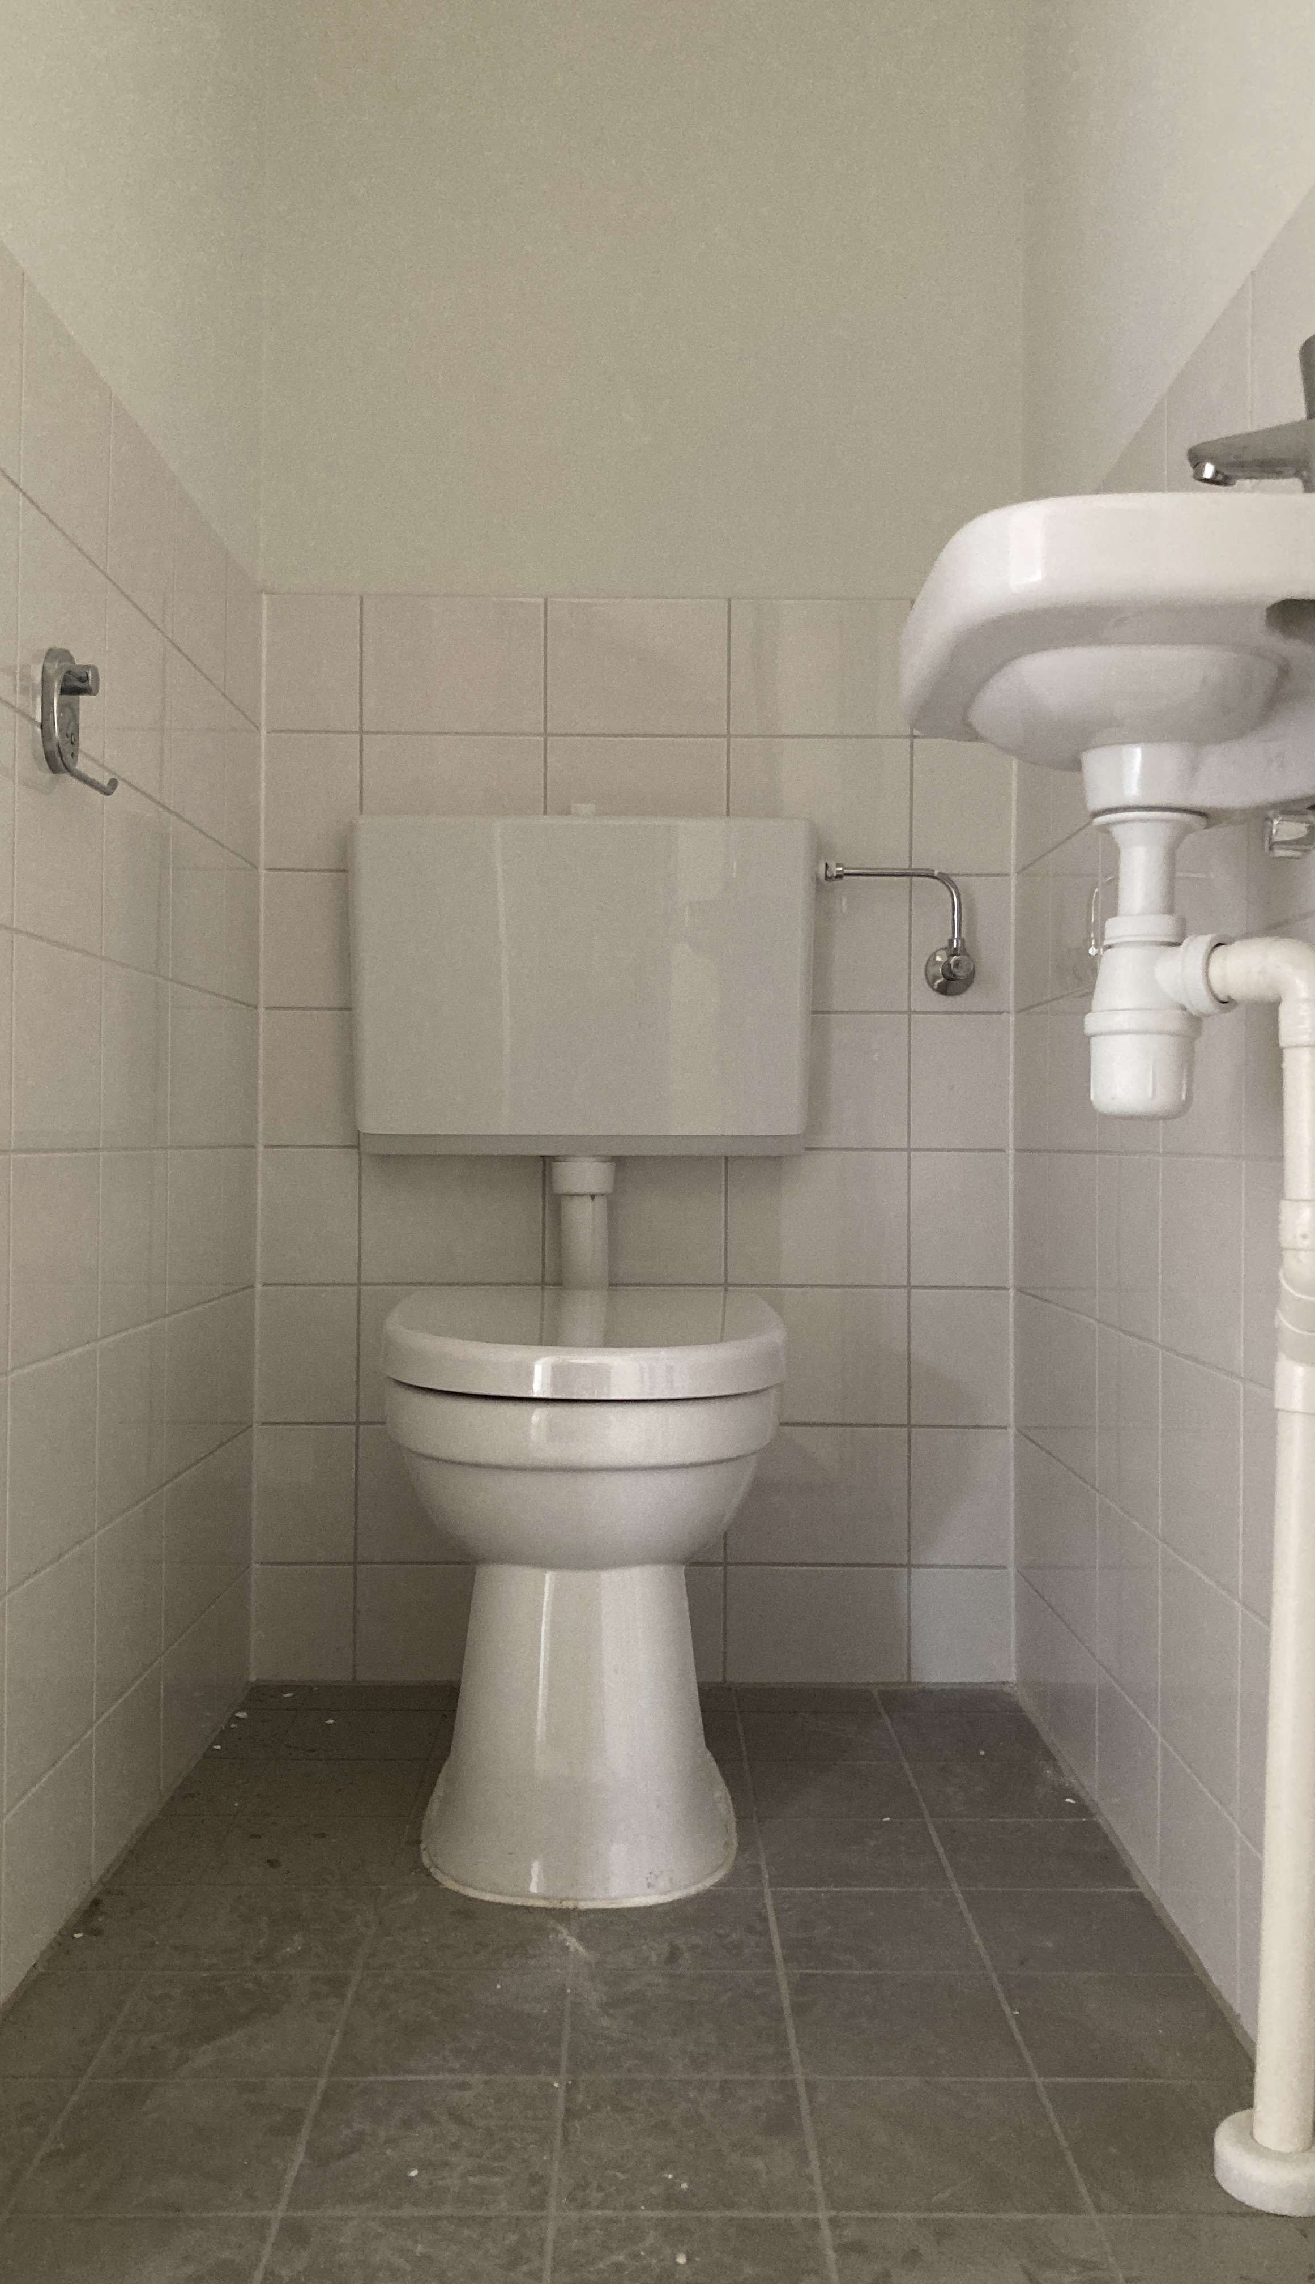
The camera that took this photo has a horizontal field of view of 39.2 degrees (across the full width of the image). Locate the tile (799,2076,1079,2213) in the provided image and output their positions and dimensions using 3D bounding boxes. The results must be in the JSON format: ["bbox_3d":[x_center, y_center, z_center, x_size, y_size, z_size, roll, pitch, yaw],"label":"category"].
[{"bbox_3d":[0.167,0.600,1.097,0.148,0.010,0.146,0,0,0],"label":"tile"}]

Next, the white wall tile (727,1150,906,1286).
[{"bbox_3d":[0.177,0.086,2.030,0.200,0.149,0.010,0,0,0],"label":"white wall tile"}]

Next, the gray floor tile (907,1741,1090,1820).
[{"bbox_3d":[0.310,0.597,1.686,0.148,0.010,0.147,0,0,-1],"label":"gray floor tile"}]

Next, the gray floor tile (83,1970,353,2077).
[{"bbox_3d":[-0.287,0.597,1.243,0.148,0.010,0.146,0,0,0],"label":"gray floor tile"}]

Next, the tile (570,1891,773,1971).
[{"bbox_3d":[0.014,0.597,1.392,0.148,0.010,0.148,0,0,0],"label":"tile"}]

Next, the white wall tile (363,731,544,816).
[{"bbox_3d":[-0.221,-0.368,2.013,0.198,0.148,0.009,0,0,0],"label":"white wall tile"}]

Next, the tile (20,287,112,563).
[{"bbox_3d":[-0.442,-0.524,1.363,0.010,0.148,0.202,0,0,0],"label":"tile"}]

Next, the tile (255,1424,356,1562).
[{"bbox_3d":[-0.382,0.383,2.019,0.108,0.148,0.010,0,0,0],"label":"tile"}]

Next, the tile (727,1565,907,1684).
[{"bbox_3d":[0.174,0.528,2.037,0.199,0.123,0.010,0,0,0],"label":"tile"}]

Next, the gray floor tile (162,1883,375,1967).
[{"bbox_3d":[-0.288,0.596,1.391,0.148,0.010,0.147,0,0,-1],"label":"gray floor tile"}]

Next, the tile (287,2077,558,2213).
[{"bbox_3d":[-0.134,0.598,1.095,0.148,0.010,0.147,0,0,-1],"label":"tile"}]

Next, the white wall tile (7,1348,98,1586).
[{"bbox_3d":[-0.444,0.232,1.348,0.010,0.147,0.194,0,0,0],"label":"white wall tile"}]

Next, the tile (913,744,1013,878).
[{"bbox_3d":[0.336,-0.366,2.023,0.111,0.148,0.010,0,0,0],"label":"tile"}]

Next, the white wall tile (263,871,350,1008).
[{"bbox_3d":[-0.377,-0.219,2.013,0.106,0.147,0.010,0,0,0],"label":"white wall tile"}]

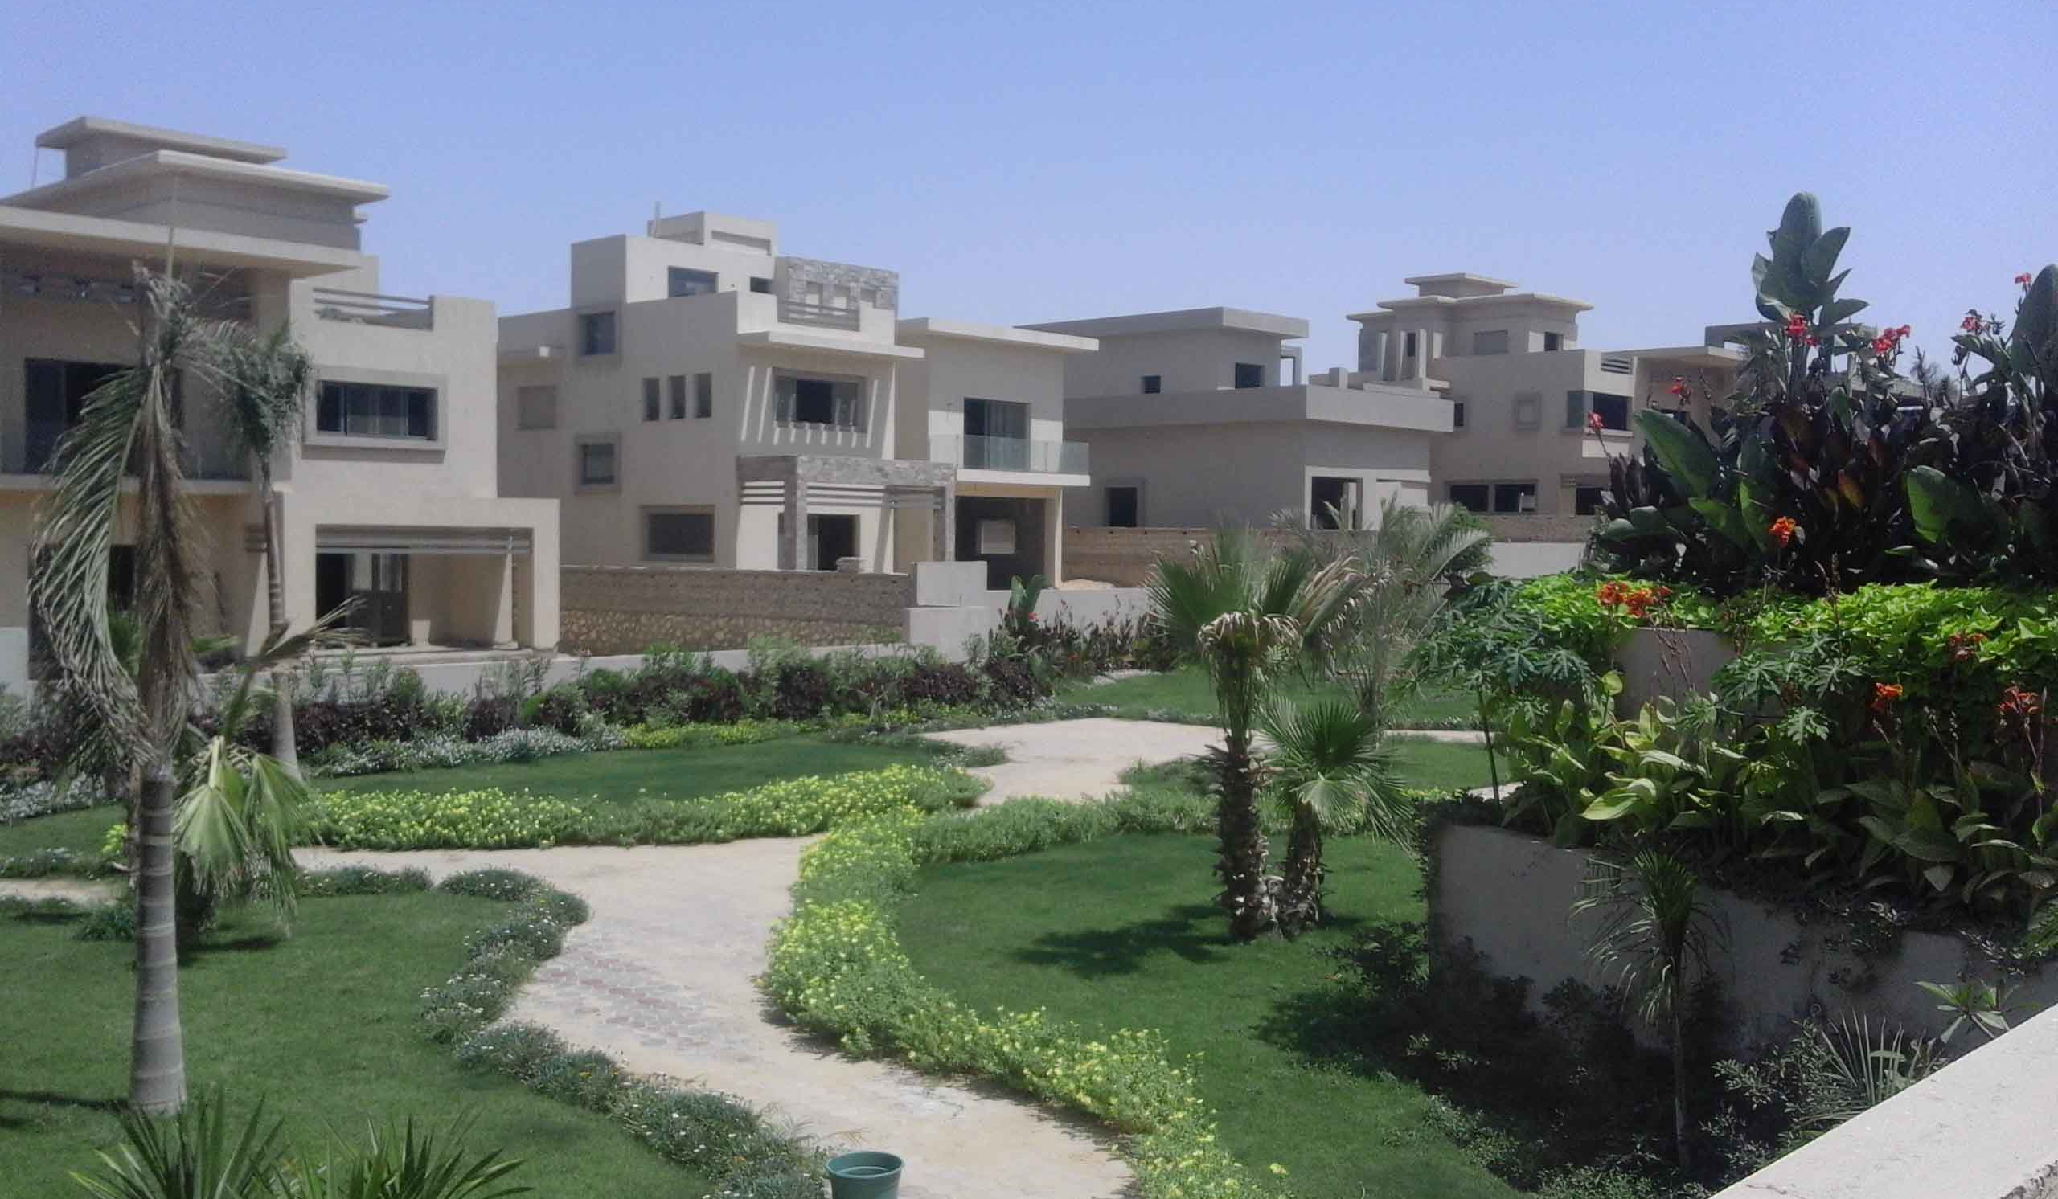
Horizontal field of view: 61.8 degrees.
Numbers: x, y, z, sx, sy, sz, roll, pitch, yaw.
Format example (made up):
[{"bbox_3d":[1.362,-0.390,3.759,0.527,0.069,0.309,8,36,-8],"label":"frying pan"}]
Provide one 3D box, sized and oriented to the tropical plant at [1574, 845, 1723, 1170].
[{"bbox_3d":[3.083,2.032,8.591,0.696,1.622,0.696,2,2,20],"label":"tropical plant"}]

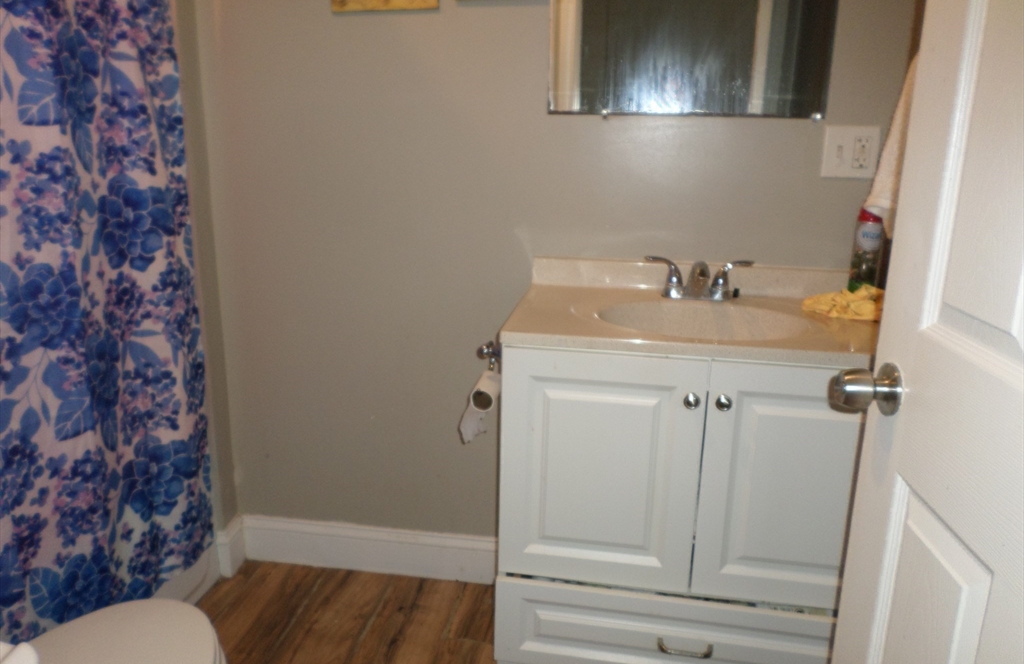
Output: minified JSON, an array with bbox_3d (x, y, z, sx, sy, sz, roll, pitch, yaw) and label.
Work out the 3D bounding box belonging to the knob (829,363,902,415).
[{"bbox_3d":[0.431,0.069,0.909,0.063,0.065,0.065,3,15,5],"label":"knob"}]

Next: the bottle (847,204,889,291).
[{"bbox_3d":[0.786,-0.165,1.641,0.057,0.227,0.057,3,15,8],"label":"bottle"}]

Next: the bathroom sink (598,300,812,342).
[{"bbox_3d":[0.395,0.034,1.550,0.425,0.128,0.340,3,15,8],"label":"bathroom sink"}]

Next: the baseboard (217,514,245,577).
[{"bbox_3d":[-0.802,0.611,2.128,0.039,0.143,0.108,3,15,8],"label":"baseboard"}]

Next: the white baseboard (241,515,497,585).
[{"bbox_3d":[-0.384,0.622,2.120,0.832,0.143,0.016,3,15,8],"label":"white baseboard"}]

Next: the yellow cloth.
[{"bbox_3d":[0.725,-0.064,1.595,0.168,0.052,0.118,3,15,8],"label":"yellow cloth"}]

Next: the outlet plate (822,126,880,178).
[{"bbox_3d":[0.770,-0.408,1.682,0.114,0.113,0.009,3,15,8],"label":"outlet plate"}]

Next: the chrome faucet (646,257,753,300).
[{"bbox_3d":[0.428,-0.114,1.687,0.243,0.090,0.133,3,15,8],"label":"chrome faucet"}]

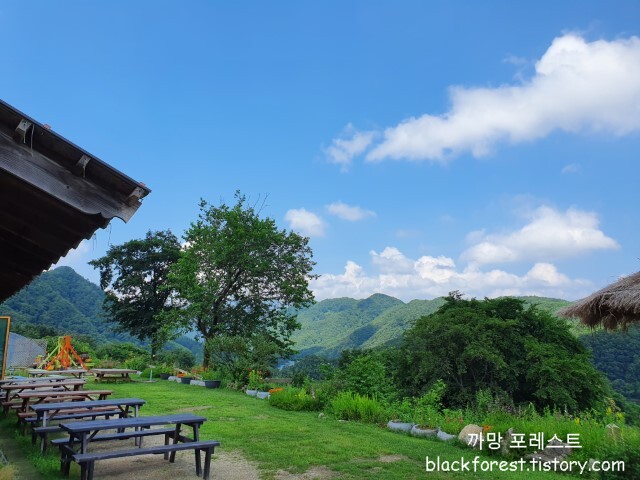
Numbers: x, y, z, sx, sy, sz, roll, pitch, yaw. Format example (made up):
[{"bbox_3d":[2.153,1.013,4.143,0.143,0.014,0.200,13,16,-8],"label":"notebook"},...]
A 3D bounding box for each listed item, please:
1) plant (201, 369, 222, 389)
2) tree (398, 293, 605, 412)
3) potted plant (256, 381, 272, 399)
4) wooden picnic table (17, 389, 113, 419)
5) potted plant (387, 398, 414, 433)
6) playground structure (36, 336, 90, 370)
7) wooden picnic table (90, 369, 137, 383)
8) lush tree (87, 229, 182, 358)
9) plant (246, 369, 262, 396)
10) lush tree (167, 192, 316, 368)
[{"bbox_3d":[-4.514,5.803,20.001,0.850,0.820,0.800,1,-13,0],"label":"plant"},{"bbox_3d":[6.446,3.939,17.073,7.200,4.200,6.300,-4,-13,20],"label":"tree"},{"bbox_3d":[-1.913,5.156,16.568,0.550,0.640,0.550,1,-13,0],"label":"potted plant"},{"bbox_3d":[-5.531,3.705,10.385,1.794,0.694,1.545,10,-16,-36],"label":"wooden picnic table"},{"bbox_3d":[1.740,3.754,10.466,0.570,0.720,0.570,0,-13,0],"label":"potted plant"},{"bbox_3d":[-16.648,7.279,31.140,3.200,2.187,3.000,7,-14,-27],"label":"playground structure"},{"bbox_3d":[-9.094,6.007,21.170,1.950,0.680,1.400,5,-13,-20],"label":"wooden picnic table"},{"bbox_3d":[-12.889,3.921,33.948,6.902,9.299,6.557,5,-13,-19],"label":"lush tree"},{"bbox_3d":[-2.451,5.204,17.724,0.520,1.020,0.520,0,-13,0],"label":"plant"},{"bbox_3d":[-4.274,2.091,26.172,8.029,9.684,7.628,2,-13,-9],"label":"lush tree"}]

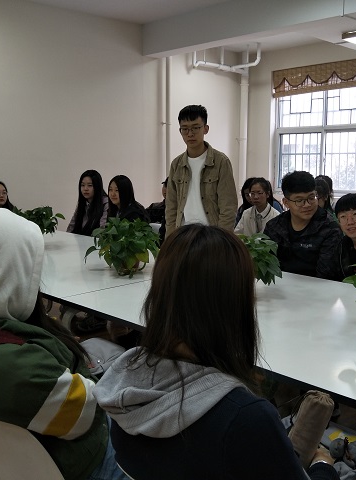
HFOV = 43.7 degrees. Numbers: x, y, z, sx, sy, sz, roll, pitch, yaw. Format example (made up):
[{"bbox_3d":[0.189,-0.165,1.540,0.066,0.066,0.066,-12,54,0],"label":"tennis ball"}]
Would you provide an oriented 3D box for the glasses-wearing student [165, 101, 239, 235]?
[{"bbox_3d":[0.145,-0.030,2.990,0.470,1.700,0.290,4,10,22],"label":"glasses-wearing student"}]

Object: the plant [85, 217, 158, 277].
[{"bbox_3d":[-0.286,0.040,2.330,0.400,0.290,0.380,-1,9,-7],"label":"plant"}]

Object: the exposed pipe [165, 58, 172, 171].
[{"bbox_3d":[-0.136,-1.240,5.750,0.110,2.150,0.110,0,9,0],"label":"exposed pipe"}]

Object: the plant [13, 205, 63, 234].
[{"bbox_3d":[-1.037,-0.119,3.300,0.400,0.280,0.380,-3,10,-17],"label":"plant"}]

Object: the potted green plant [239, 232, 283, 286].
[{"bbox_3d":[0.276,0.100,1.990,0.390,0.285,0.370,1,9,8],"label":"potted green plant"}]

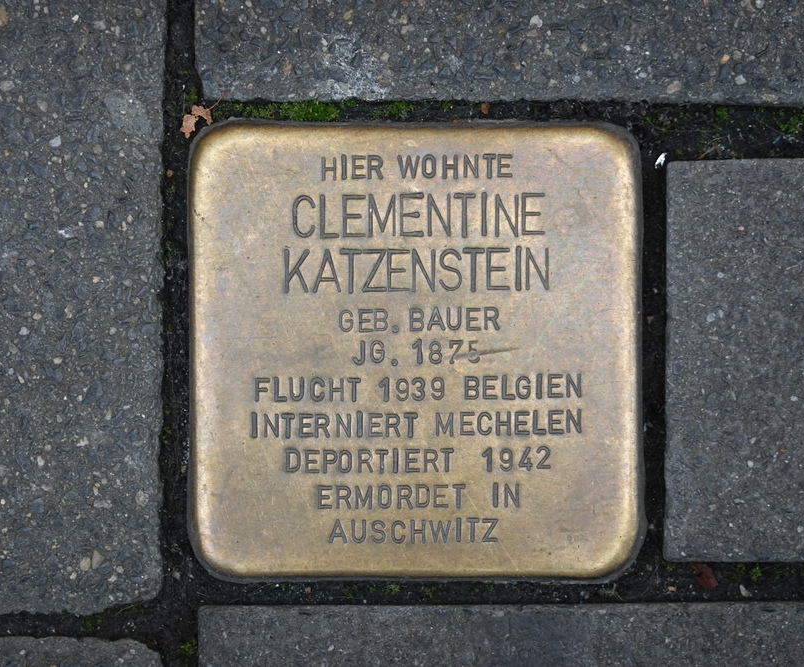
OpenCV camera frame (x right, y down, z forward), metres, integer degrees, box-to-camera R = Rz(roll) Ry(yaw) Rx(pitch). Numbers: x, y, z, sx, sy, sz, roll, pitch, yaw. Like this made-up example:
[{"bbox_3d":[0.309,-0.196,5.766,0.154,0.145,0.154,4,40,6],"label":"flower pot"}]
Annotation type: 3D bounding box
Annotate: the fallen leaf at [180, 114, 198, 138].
[{"bbox_3d":[-0.046,-0.045,0.934,0.004,0.002,0.005,12,86,1],"label":"fallen leaf"}]

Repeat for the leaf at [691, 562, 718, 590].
[{"bbox_3d":[0.065,0.052,0.927,0.004,0.002,0.007,-30,86,-2],"label":"leaf"}]

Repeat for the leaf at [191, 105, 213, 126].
[{"bbox_3d":[-0.043,-0.047,0.934,0.005,0.002,0.003,44,87,3],"label":"leaf"}]

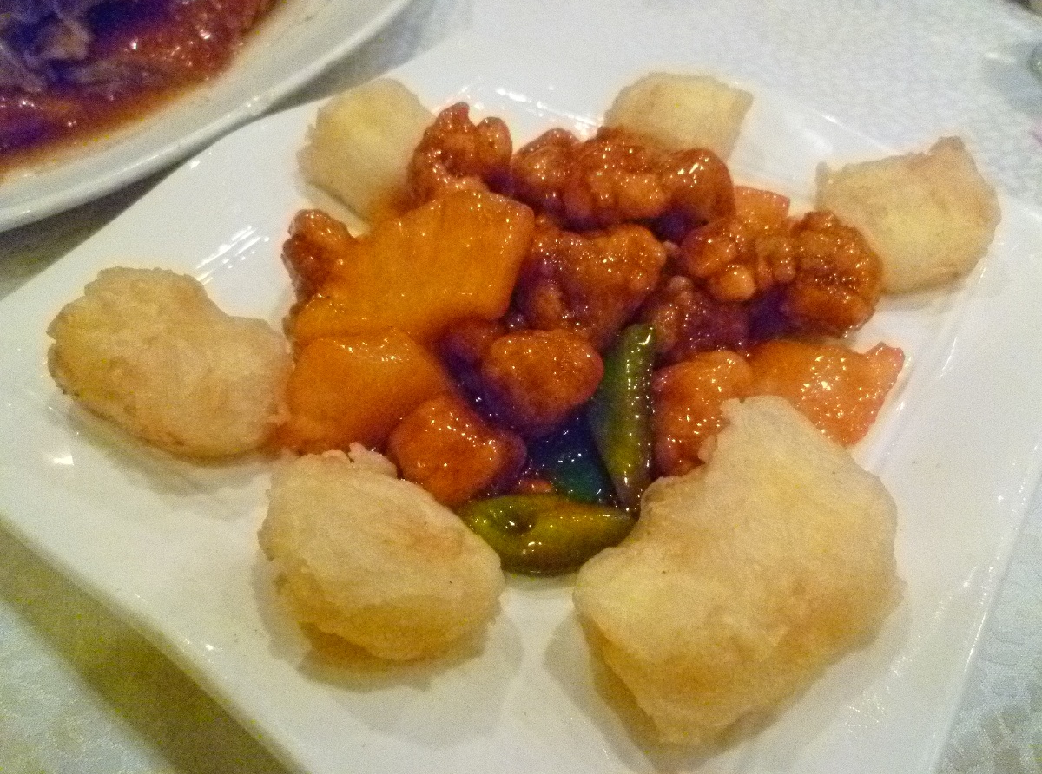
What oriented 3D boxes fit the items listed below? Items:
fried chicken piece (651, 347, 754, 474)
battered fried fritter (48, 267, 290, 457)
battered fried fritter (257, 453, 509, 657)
[{"bbox_3d":[0.057,0.009,0.257,0.028,0.032,0.038,26,56,16],"label":"fried chicken piece"},{"bbox_3d":[-0.107,-0.009,0.259,0.077,0.029,0.051,26,56,16],"label":"battered fried fritter"},{"bbox_3d":[-0.037,0.043,0.224,0.069,0.031,0.048,28,57,18],"label":"battered fried fritter"}]

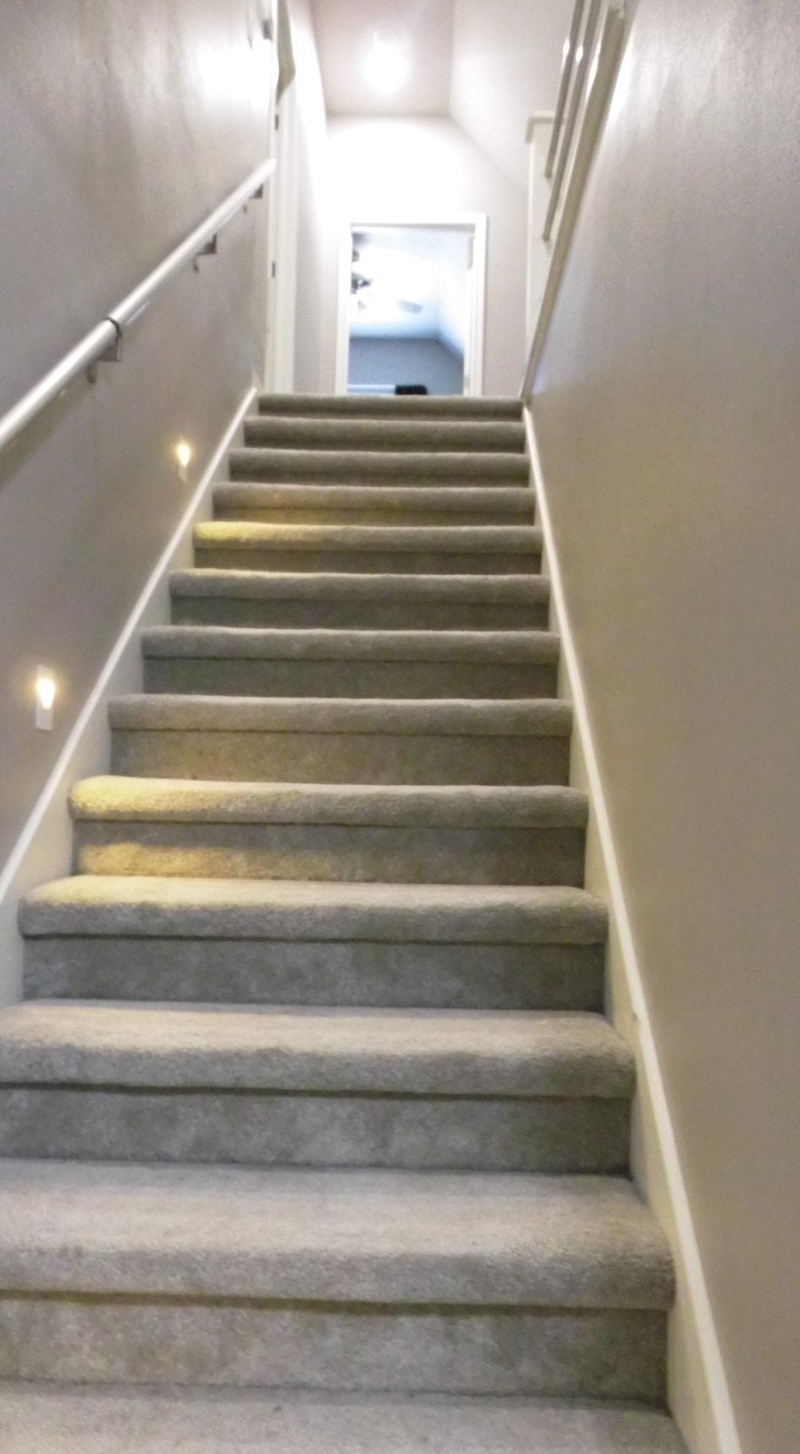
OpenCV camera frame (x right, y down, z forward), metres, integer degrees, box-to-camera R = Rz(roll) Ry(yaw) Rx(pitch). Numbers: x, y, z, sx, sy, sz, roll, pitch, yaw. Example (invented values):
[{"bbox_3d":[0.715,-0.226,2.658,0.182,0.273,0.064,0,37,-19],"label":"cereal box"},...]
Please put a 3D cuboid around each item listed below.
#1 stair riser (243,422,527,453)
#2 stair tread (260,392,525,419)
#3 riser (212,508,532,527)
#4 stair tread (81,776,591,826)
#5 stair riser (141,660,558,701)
[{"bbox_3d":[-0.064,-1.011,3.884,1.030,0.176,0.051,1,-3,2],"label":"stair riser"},{"bbox_3d":[-0.048,-1.255,4.255,1.030,0.075,0.269,1,-3,2],"label":"stair tread"},{"bbox_3d":[-0.086,-0.635,3.394,1.030,0.125,0.036,1,-3,2],"label":"riser"},{"bbox_3d":[-0.140,0.163,2.233,1.035,0.074,0.280,1,-4,2],"label":"stair tread"},{"bbox_3d":[-0.119,-0.103,2.634,1.030,0.125,0.036,1,-3,2],"label":"stair riser"}]

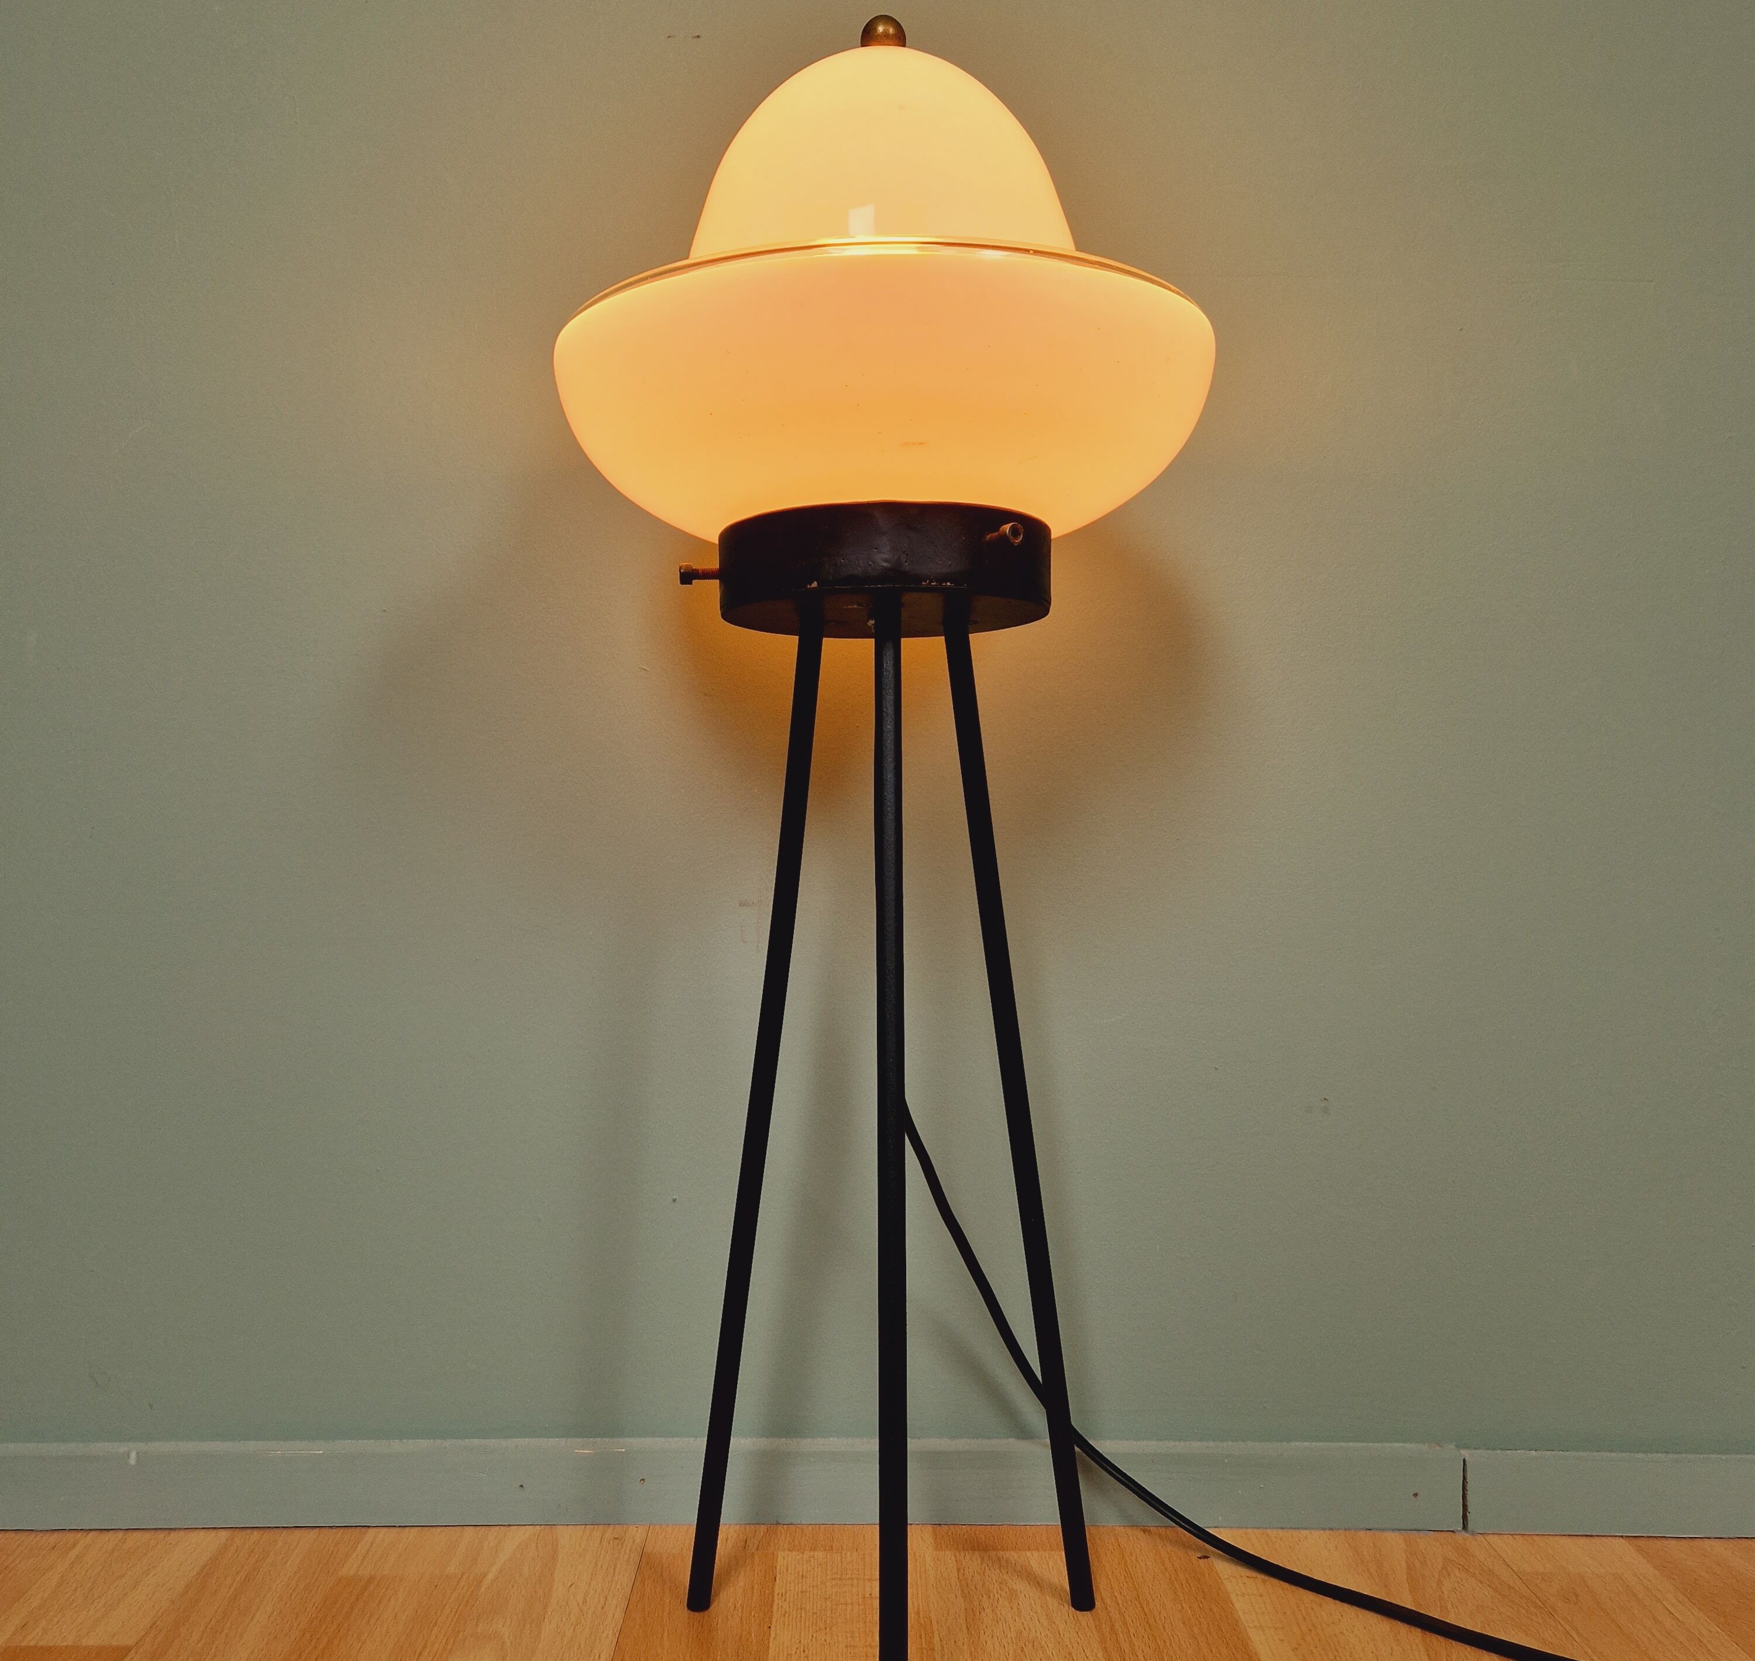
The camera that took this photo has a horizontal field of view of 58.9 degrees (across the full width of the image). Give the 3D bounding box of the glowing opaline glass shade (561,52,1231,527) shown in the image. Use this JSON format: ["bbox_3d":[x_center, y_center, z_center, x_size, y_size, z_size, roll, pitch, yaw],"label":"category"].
[{"bbox_3d":[0.003,-0.208,0.615,0.257,0.201,0.257,0,1,0],"label":"glowing opaline glass shade"}]

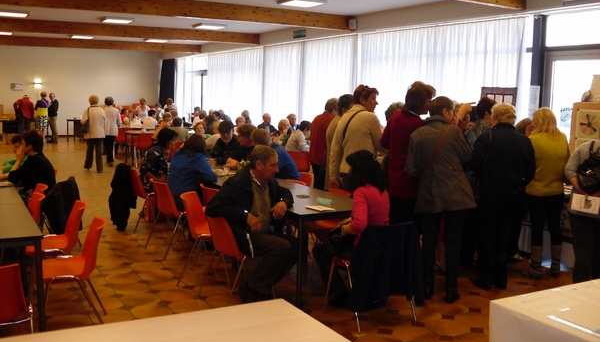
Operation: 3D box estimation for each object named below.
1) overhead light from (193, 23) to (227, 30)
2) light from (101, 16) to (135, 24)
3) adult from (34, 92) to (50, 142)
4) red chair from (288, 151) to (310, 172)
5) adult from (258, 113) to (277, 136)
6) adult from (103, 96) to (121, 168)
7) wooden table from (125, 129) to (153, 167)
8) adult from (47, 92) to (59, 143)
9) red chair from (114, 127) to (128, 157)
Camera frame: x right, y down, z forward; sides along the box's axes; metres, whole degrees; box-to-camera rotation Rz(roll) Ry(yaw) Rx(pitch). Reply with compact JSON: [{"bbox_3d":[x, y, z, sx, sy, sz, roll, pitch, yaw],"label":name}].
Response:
[{"bbox_3d":[-2.255,-3.607,15.600,0.650,0.080,0.650,-3,8,-30],"label":"overhead light"},{"bbox_3d":[-4.207,-3.468,14.400,0.650,0.080,0.650,-3,8,-30],"label":"light"},{"bbox_3d":[-8.088,-1.649,19.600,0.480,1.670,0.380,1,7,-5],"label":"adult"},{"bbox_3d":[-0.033,0.046,10.212,0.470,0.760,0.520,2,7,6],"label":"red chair"},{"bbox_3d":[-0.629,-0.508,12.566,0.520,1.280,0.680,-2,7,-25],"label":"adult"},{"bbox_3d":[-4.229,-0.879,14.000,0.470,1.590,0.350,0,7,-14],"label":"adult"},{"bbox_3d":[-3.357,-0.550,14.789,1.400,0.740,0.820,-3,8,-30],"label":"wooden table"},{"bbox_3d":[-8.012,-1.722,20.200,0.420,1.680,0.500,-1,7,-20],"label":"adult"},{"bbox_3d":[-4.592,-0.695,15.983,0.460,0.760,0.520,-3,8,-30],"label":"red chair"}]

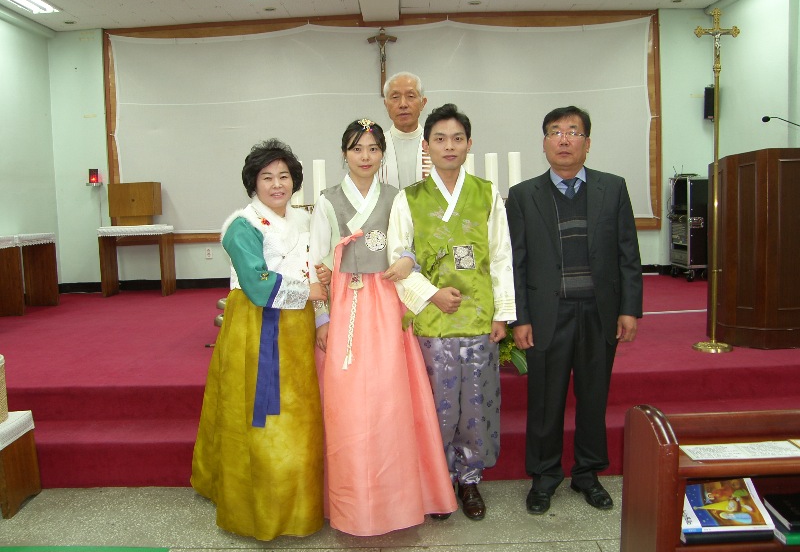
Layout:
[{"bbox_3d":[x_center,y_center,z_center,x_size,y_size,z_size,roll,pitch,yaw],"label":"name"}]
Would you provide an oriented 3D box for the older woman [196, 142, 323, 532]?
[{"bbox_3d":[-0.586,0.244,2.675,0.510,1.585,0.530,-4,6,-24],"label":"older woman"}]

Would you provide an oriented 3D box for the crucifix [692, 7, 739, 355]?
[{"bbox_3d":[1.768,-0.551,3.620,0.270,1.950,0.240,-1,6,4],"label":"crucifix"}]

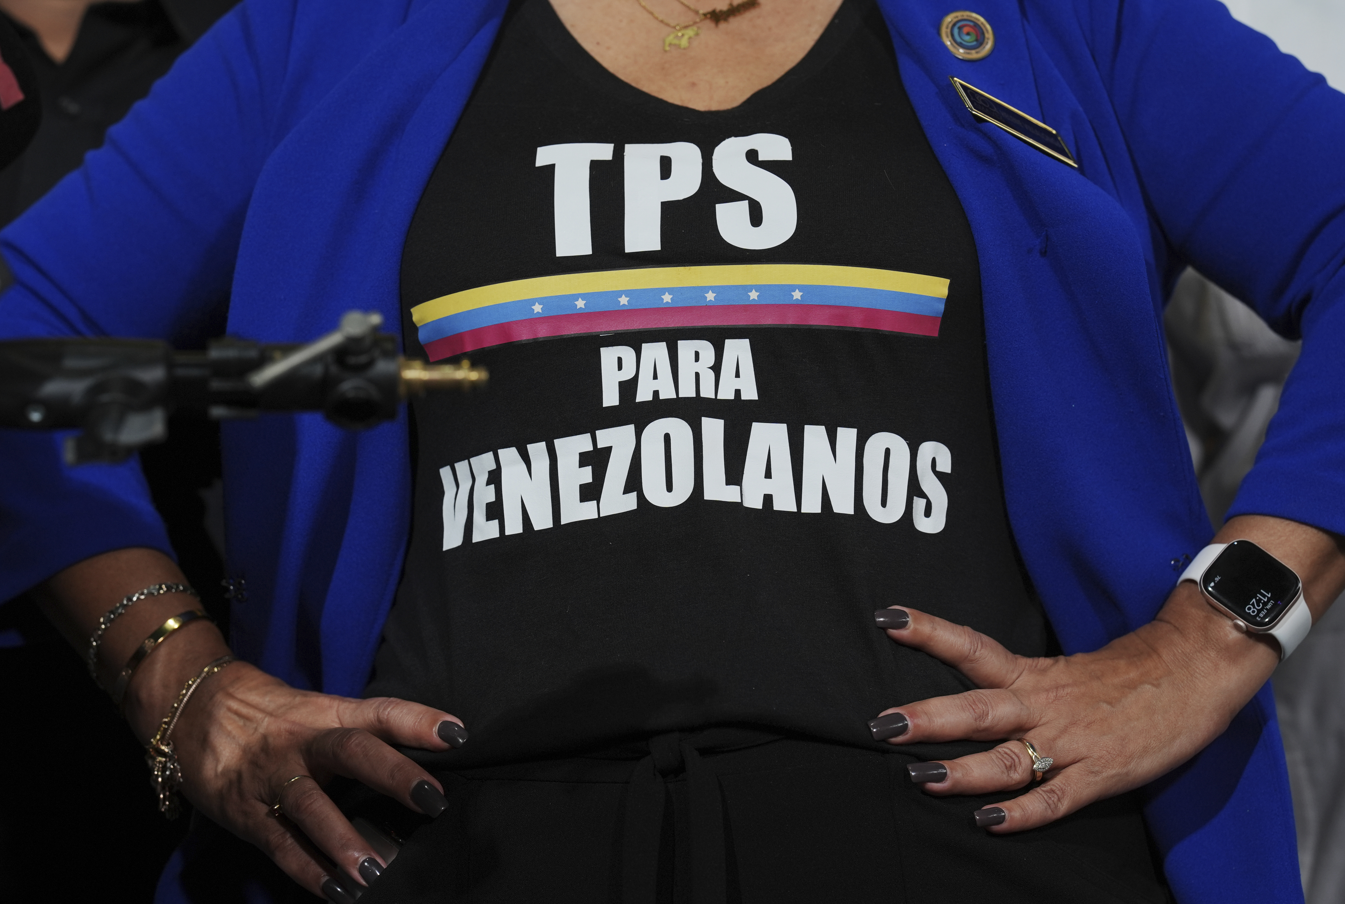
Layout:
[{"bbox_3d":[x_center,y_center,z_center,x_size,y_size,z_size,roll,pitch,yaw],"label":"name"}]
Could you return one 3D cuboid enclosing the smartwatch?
[{"bbox_3d":[0.279,0.074,2.490,0.064,0.037,0.053,33,-21,3],"label":"smartwatch"}]

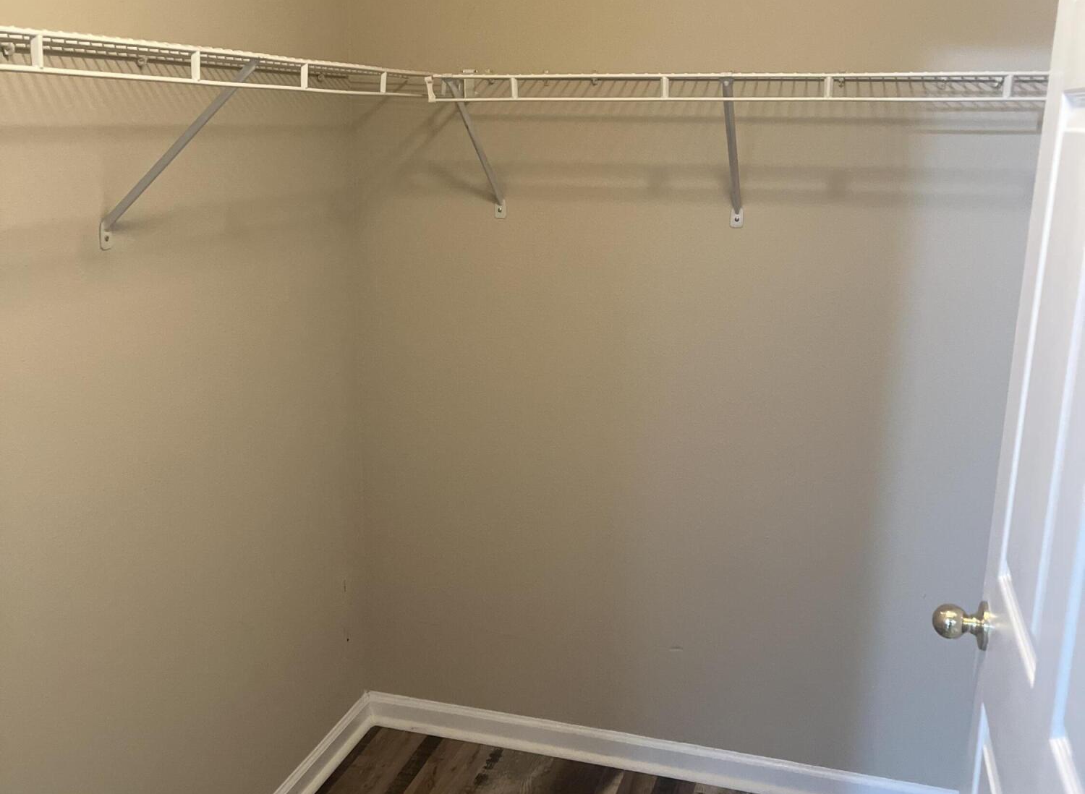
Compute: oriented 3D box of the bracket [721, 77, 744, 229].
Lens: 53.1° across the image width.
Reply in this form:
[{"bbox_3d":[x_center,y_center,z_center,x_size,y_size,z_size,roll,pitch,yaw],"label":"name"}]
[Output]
[{"bbox_3d":[0.387,-0.490,2.216,0.027,0.311,0.312,5,15,16],"label":"bracket"}]

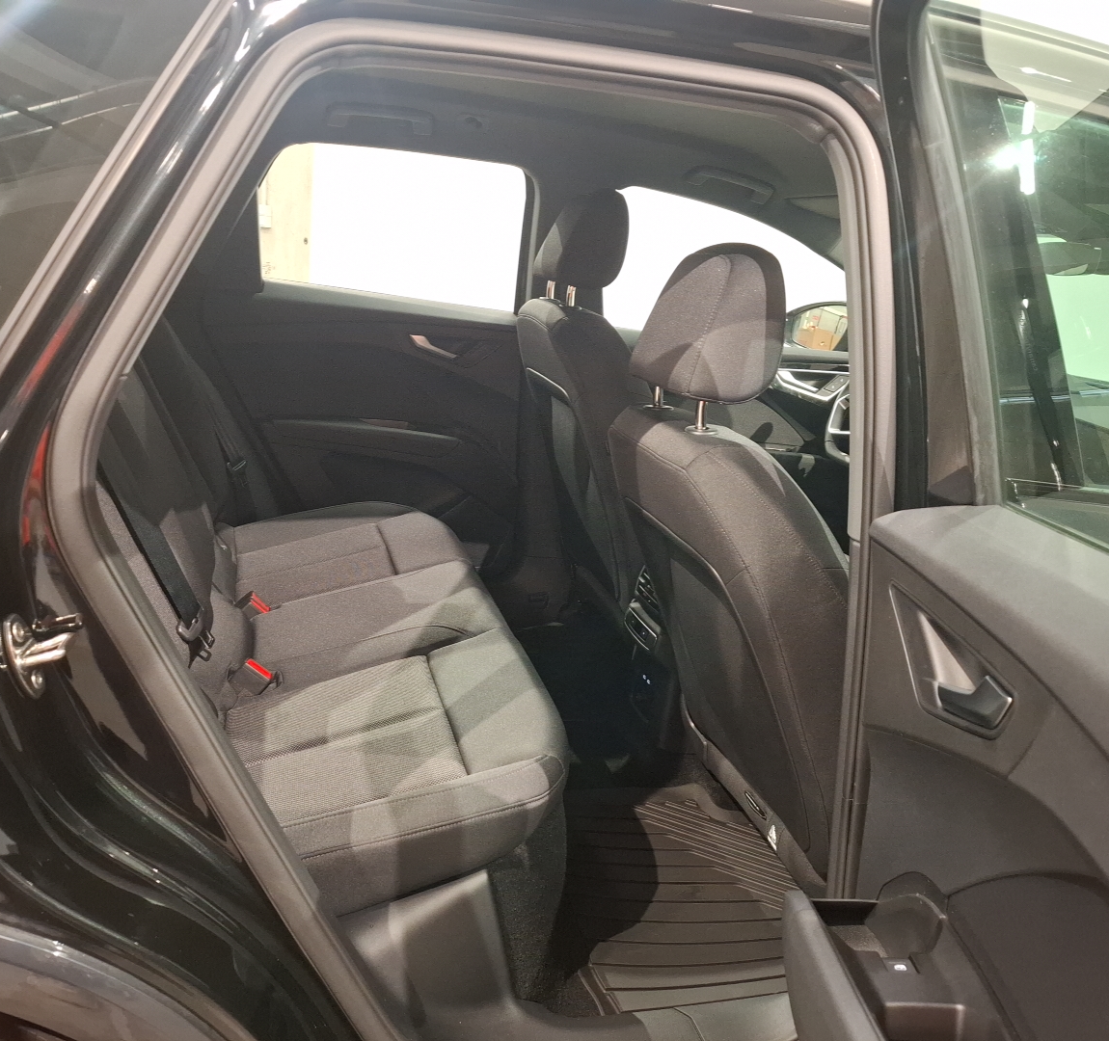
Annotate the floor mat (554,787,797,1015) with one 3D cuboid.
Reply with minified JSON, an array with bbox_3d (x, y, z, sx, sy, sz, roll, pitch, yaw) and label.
[{"bbox_3d":[0.208,0.610,1.590,0.469,0.031,0.510,1,20,-19],"label":"floor mat"}]

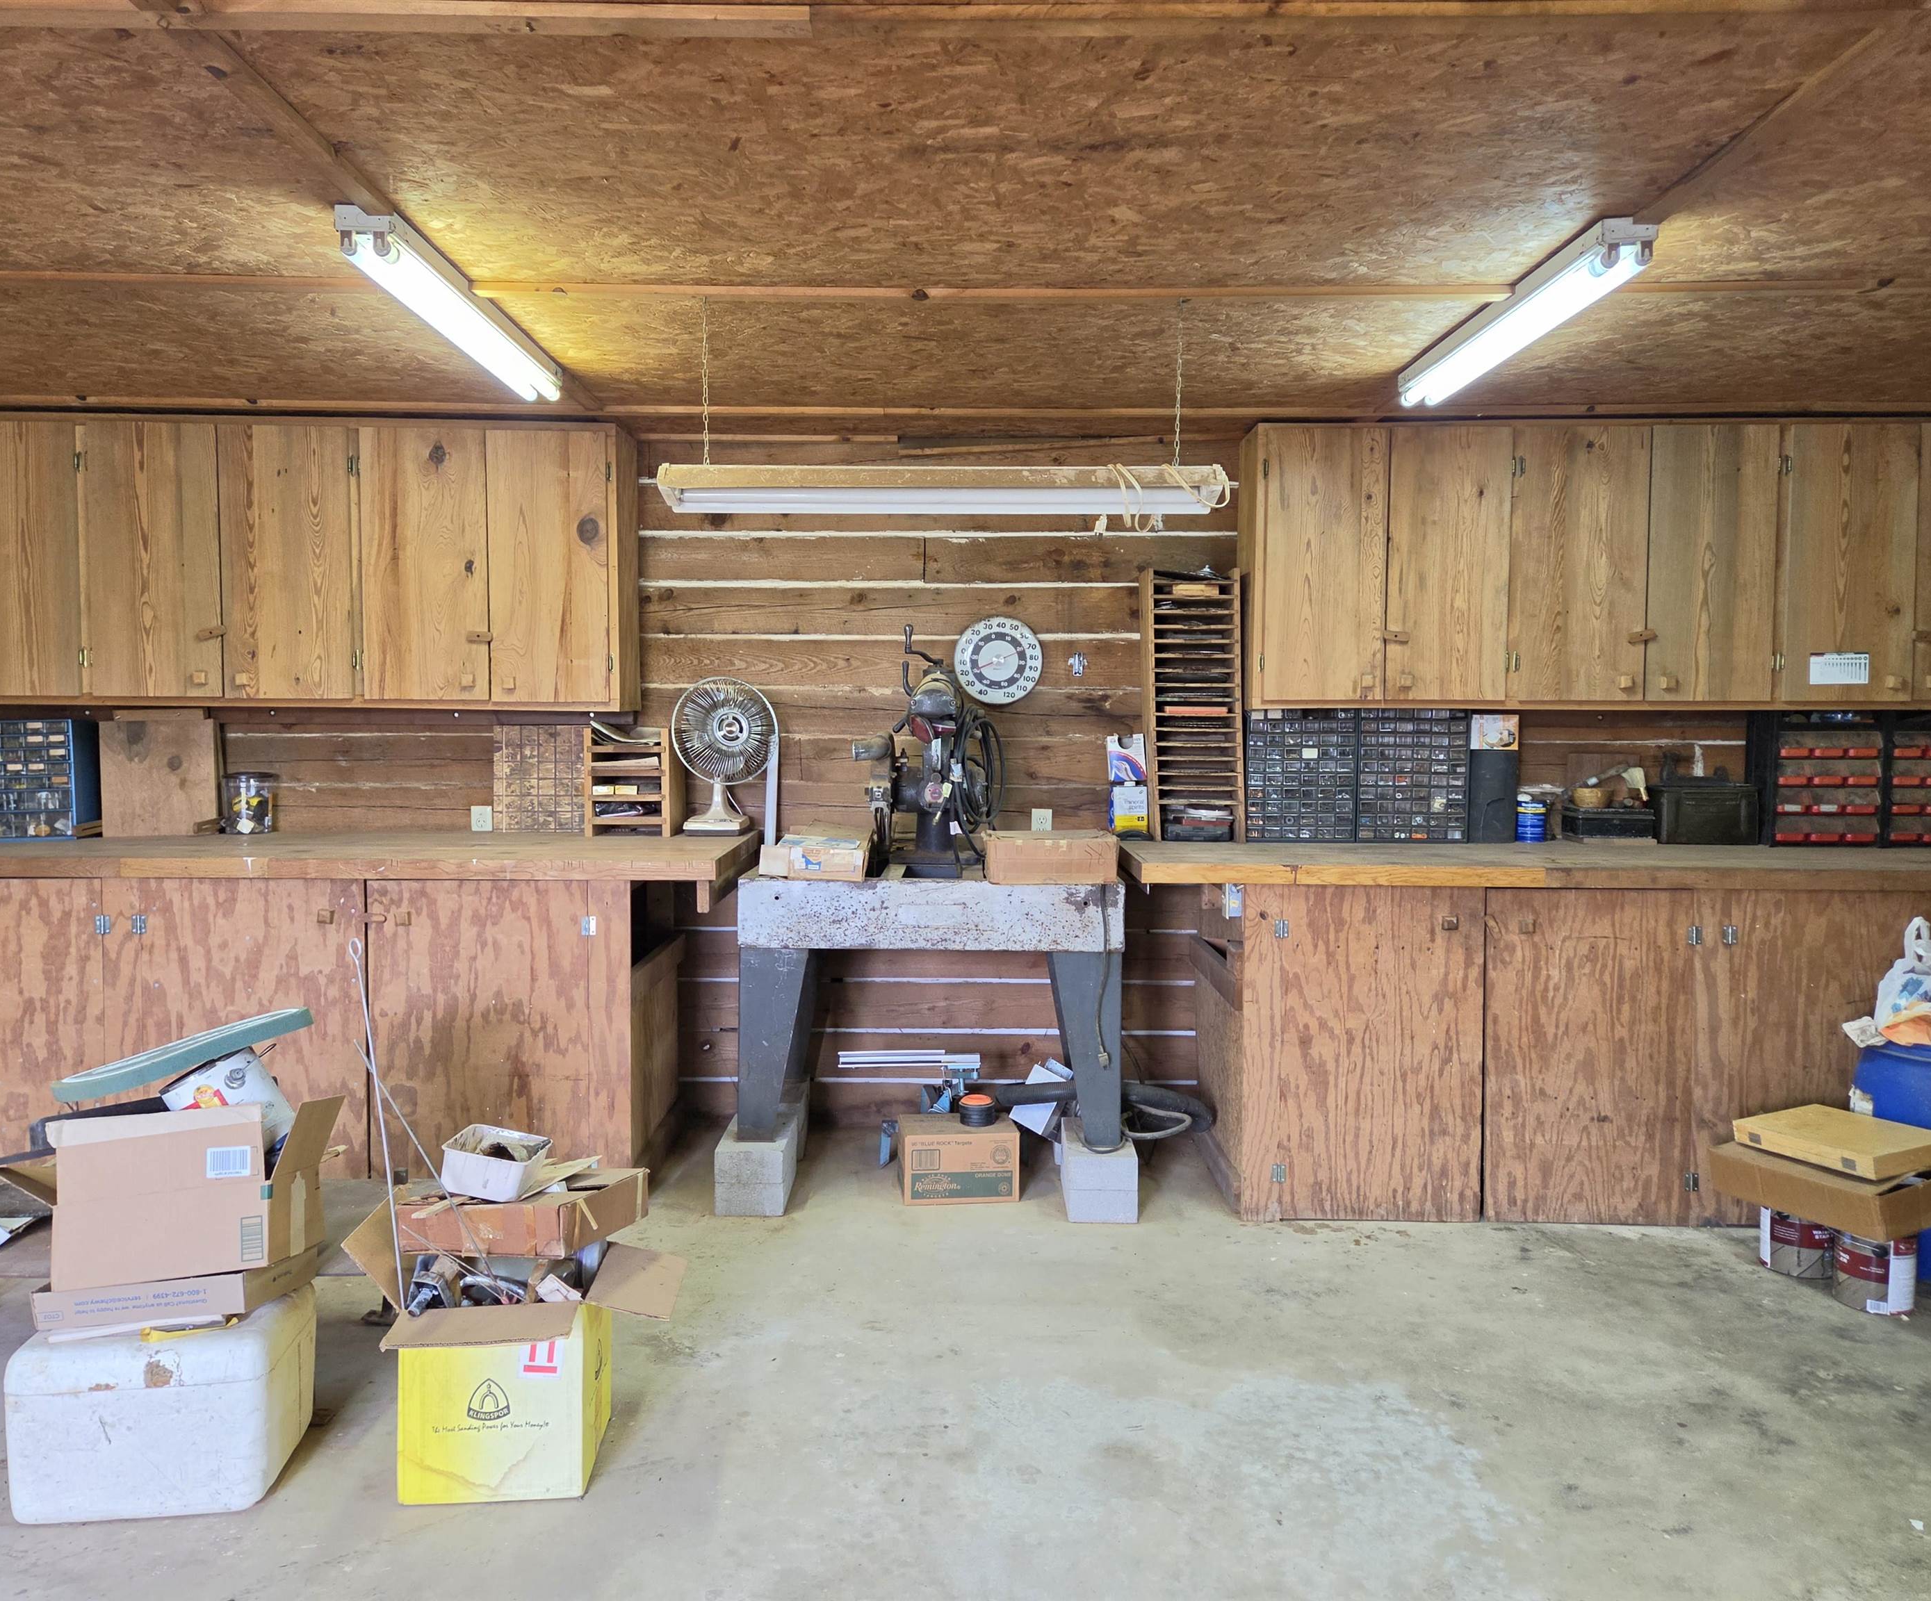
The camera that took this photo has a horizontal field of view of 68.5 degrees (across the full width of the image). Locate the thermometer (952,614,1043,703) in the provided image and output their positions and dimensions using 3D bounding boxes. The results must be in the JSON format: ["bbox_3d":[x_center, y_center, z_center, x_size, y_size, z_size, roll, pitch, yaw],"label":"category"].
[{"bbox_3d":[0.114,-0.483,4.890,0.308,0.308,0.030,0,3,-1],"label":"thermometer"}]

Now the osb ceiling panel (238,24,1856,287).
[{"bbox_3d":[0.085,-1.145,2.651,2.450,0.014,1.210,0,3,-1],"label":"osb ceiling panel"}]

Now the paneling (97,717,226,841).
[{"bbox_3d":[-2.646,-0.076,4.650,0.376,0.386,0.040,0,3,0],"label":"paneling"}]

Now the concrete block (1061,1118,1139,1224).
[{"bbox_3d":[0.389,1.078,4.146,0.191,0.186,0.405,0,3,1],"label":"concrete block"}]

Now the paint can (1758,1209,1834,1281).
[{"bbox_3d":[2.138,1.105,3.636,0.167,0.193,0.167,0,3,0],"label":"paint can"}]

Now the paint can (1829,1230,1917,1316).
[{"bbox_3d":[2.190,1.108,3.420,0.169,0.194,0.169,0,3,0],"label":"paint can"}]

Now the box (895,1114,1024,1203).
[{"bbox_3d":[-0.020,1.065,4.228,0.330,0.200,0.225,0,3,-7],"label":"box"}]

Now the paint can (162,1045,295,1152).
[{"bbox_3d":[-1.391,0.598,2.703,0.169,0.193,0.169,-31,5,-14],"label":"paint can"}]

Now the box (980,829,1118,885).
[{"bbox_3d":[0.257,0.171,4.247,0.380,0.130,0.340,0,3,0],"label":"box"}]

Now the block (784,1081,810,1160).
[{"bbox_3d":[-0.622,1.048,4.709,0.190,0.186,0.390,0,3,-1],"label":"block"}]

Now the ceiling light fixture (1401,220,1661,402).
[{"bbox_3d":[1.254,-1.085,3.298,0.109,0.095,1.238,0,3,0],"label":"ceiling light fixture"}]

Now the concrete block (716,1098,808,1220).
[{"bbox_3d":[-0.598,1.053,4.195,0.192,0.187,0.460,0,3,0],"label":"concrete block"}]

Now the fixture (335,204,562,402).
[{"bbox_3d":[-1.170,-1.129,3.348,0.112,0.095,1.220,0,3,-1],"label":"fixture"}]

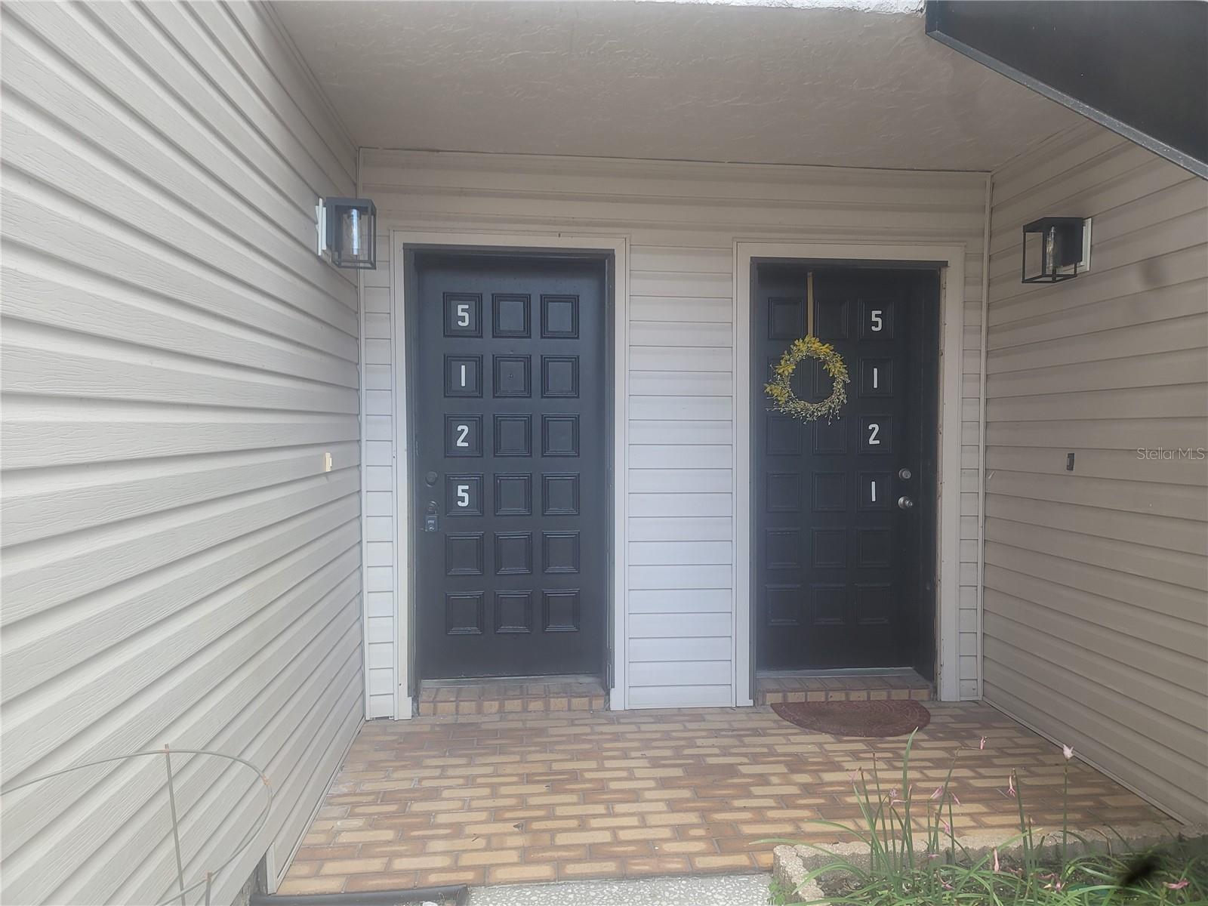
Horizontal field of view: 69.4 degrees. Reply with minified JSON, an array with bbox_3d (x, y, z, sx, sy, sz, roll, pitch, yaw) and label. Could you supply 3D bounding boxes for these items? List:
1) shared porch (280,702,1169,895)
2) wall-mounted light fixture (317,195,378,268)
[{"bbox_3d":[0.450,1.251,3.332,2.900,0.080,1.520,0,2,-5],"label":"shared porch"},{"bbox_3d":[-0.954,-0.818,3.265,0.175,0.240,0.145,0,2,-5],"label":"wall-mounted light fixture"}]

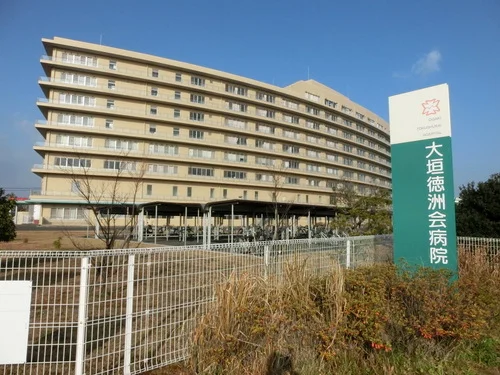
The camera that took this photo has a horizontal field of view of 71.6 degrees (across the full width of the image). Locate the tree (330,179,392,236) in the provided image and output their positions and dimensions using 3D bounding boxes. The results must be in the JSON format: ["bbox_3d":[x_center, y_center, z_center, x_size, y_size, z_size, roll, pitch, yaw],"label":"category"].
[{"bbox_3d":[5.702,1.432,16.951,3.530,3.770,3.420,1,-6,0],"label":"tree"}]

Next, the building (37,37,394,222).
[{"bbox_3d":[5.211,-7.899,93.667,109.000,36.500,25.000,5,-7,-37],"label":"building"}]

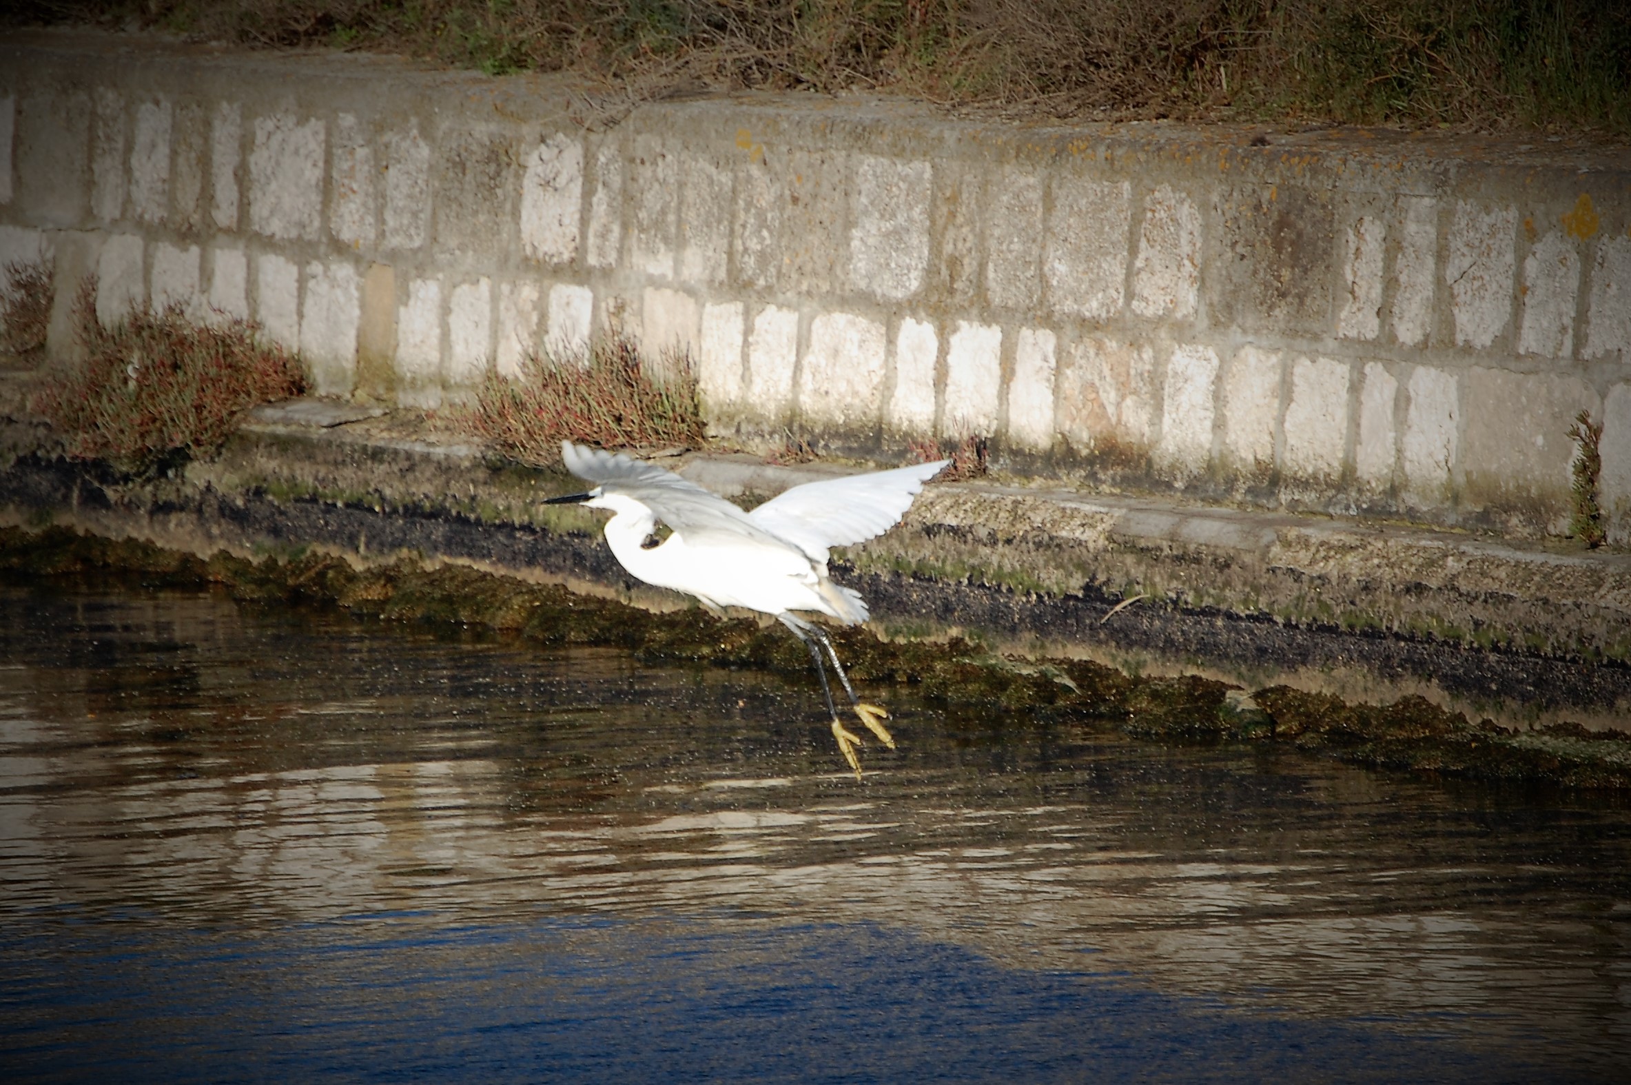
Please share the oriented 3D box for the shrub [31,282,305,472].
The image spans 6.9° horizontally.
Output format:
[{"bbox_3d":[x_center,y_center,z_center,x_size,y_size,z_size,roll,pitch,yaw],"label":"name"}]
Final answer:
[{"bbox_3d":[-1.073,-0.274,22.490,0.360,0.308,0.568,-6,7,-31],"label":"shrub"}]

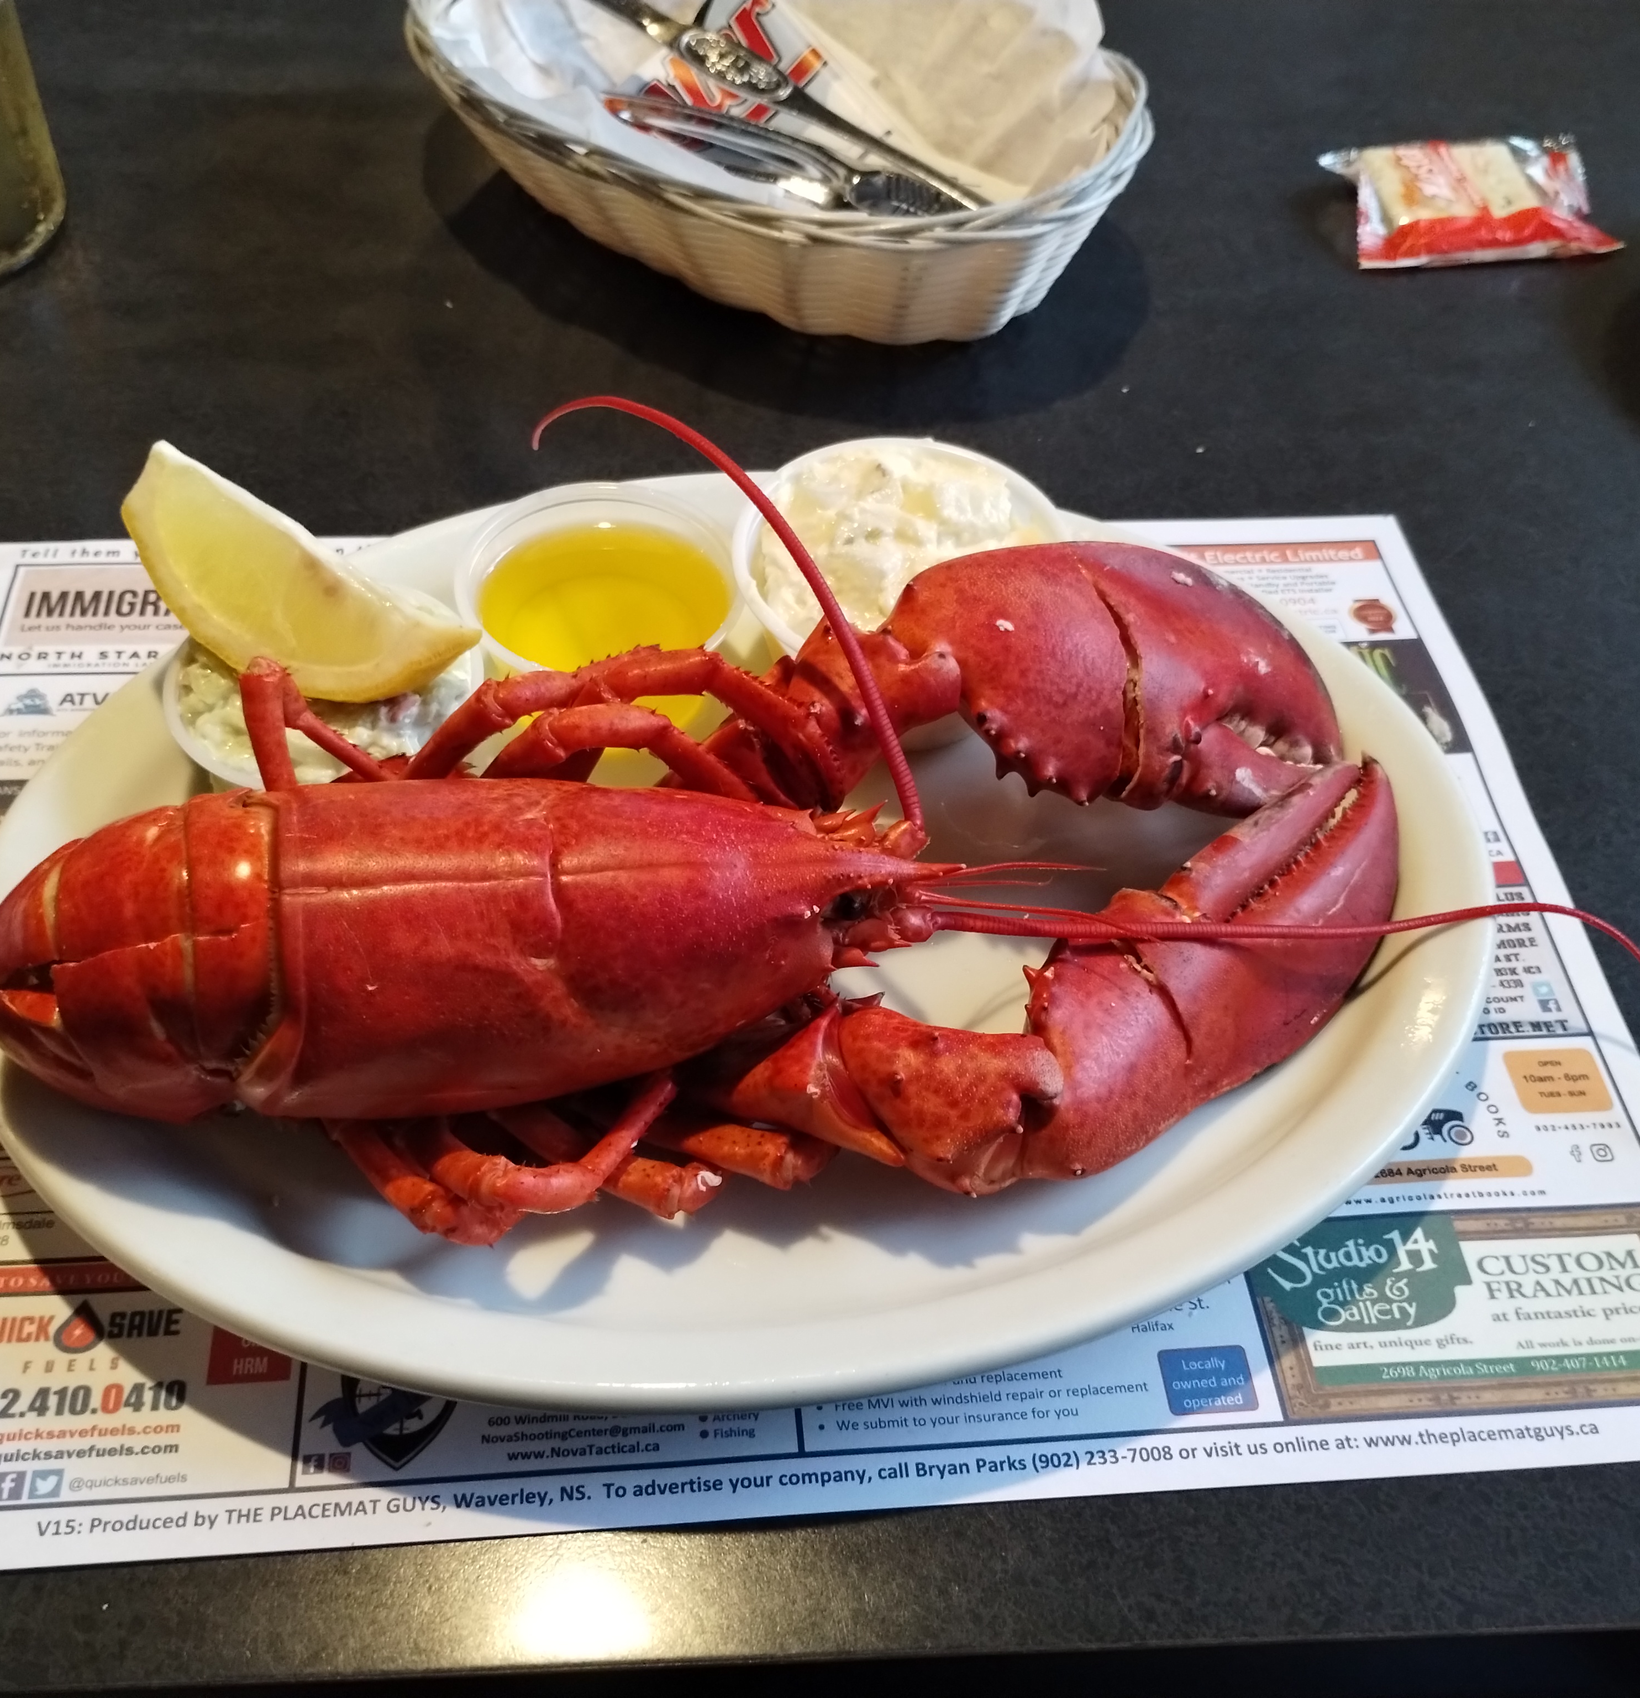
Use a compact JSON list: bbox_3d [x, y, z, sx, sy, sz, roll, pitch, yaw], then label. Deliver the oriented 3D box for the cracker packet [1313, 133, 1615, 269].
[{"bbox_3d":[0.207,-0.210,0.580,0.092,0.017,0.060,-8,51,-11],"label":"cracker packet"}]

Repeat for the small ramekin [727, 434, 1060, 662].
[{"bbox_3d":[0.017,-0.051,0.404,0.074,0.039,0.074,-3,56,-5],"label":"small ramekin"}]

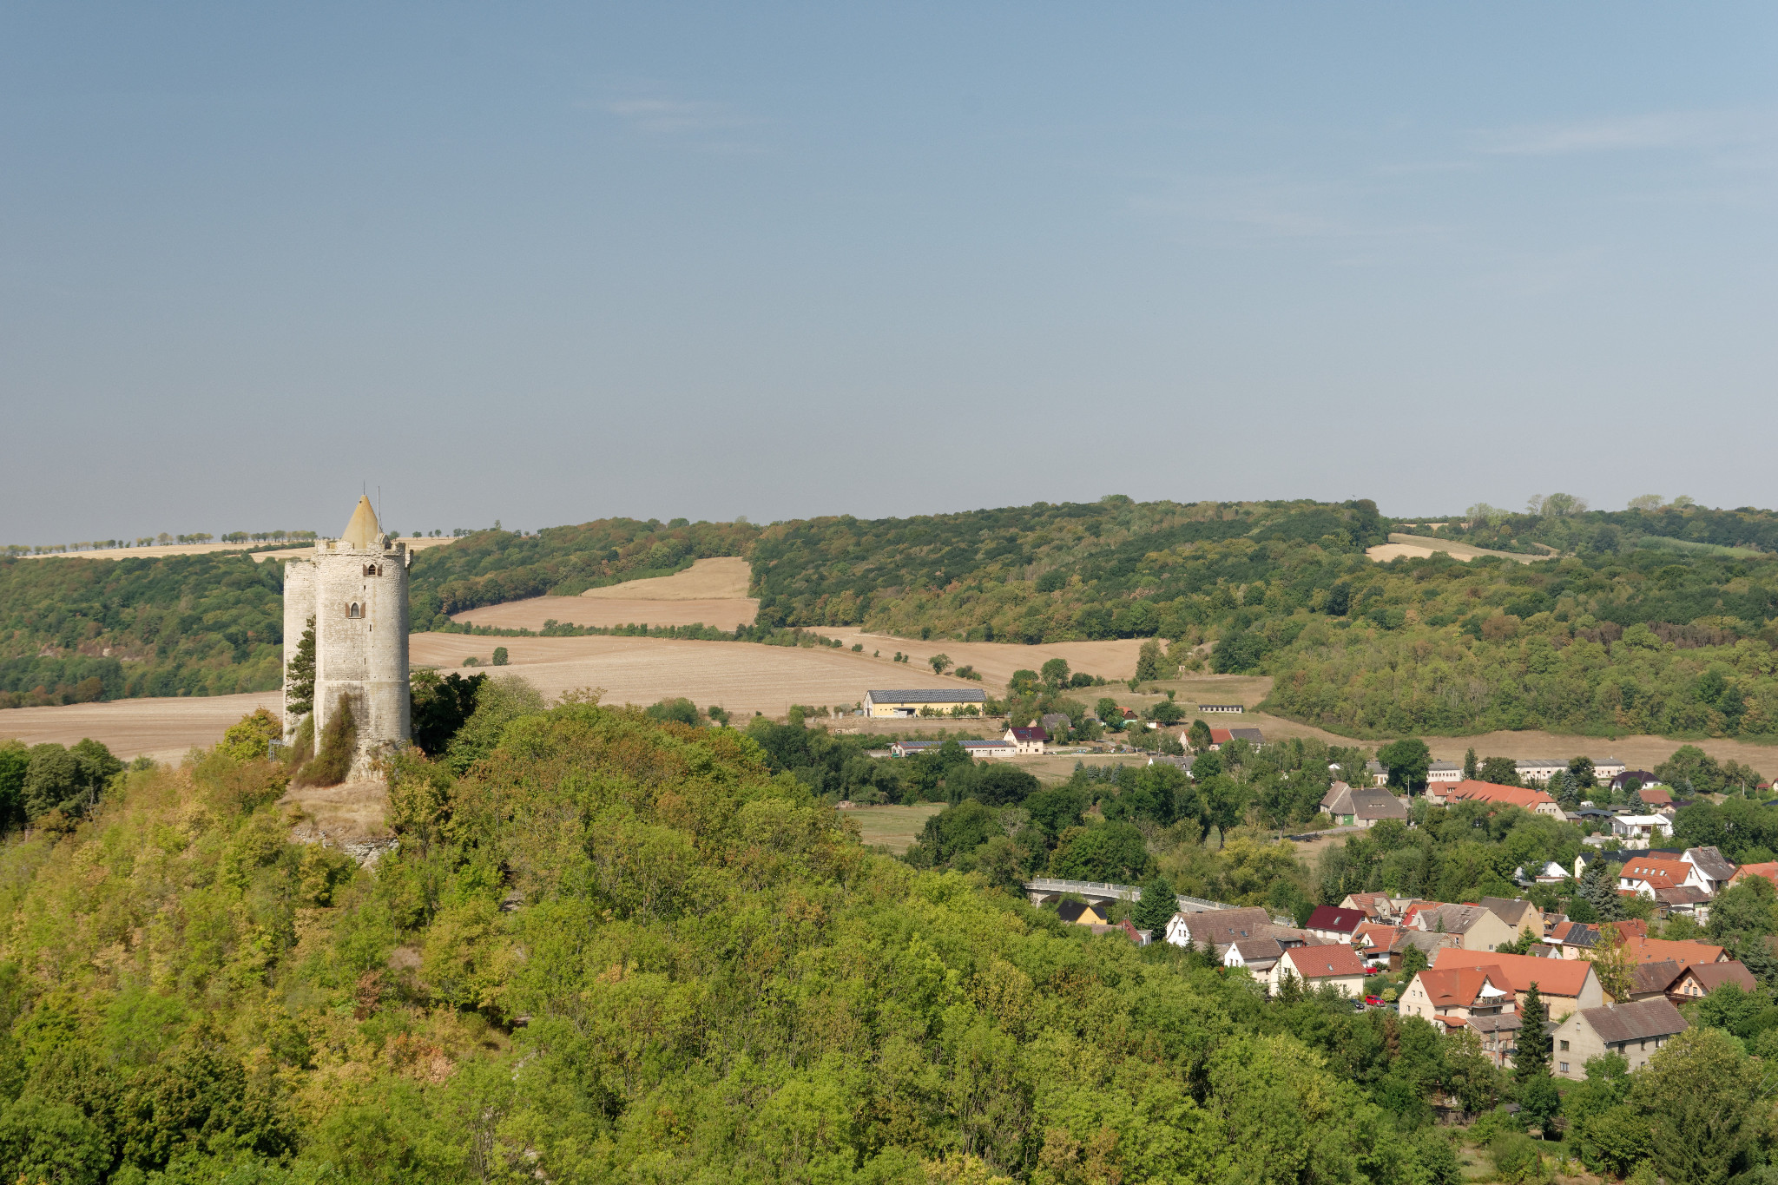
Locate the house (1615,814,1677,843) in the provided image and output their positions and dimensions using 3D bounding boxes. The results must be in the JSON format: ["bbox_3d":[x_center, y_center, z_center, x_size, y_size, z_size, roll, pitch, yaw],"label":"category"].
[{"bbox_3d":[195.810,61.060,692.600,12.600,5.000,10.000,0,1,-7],"label":"house"}]

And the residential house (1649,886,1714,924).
[{"bbox_3d":[165.400,65.740,559.770,11.700,7.200,8.100,0,1,-30],"label":"residential house"}]

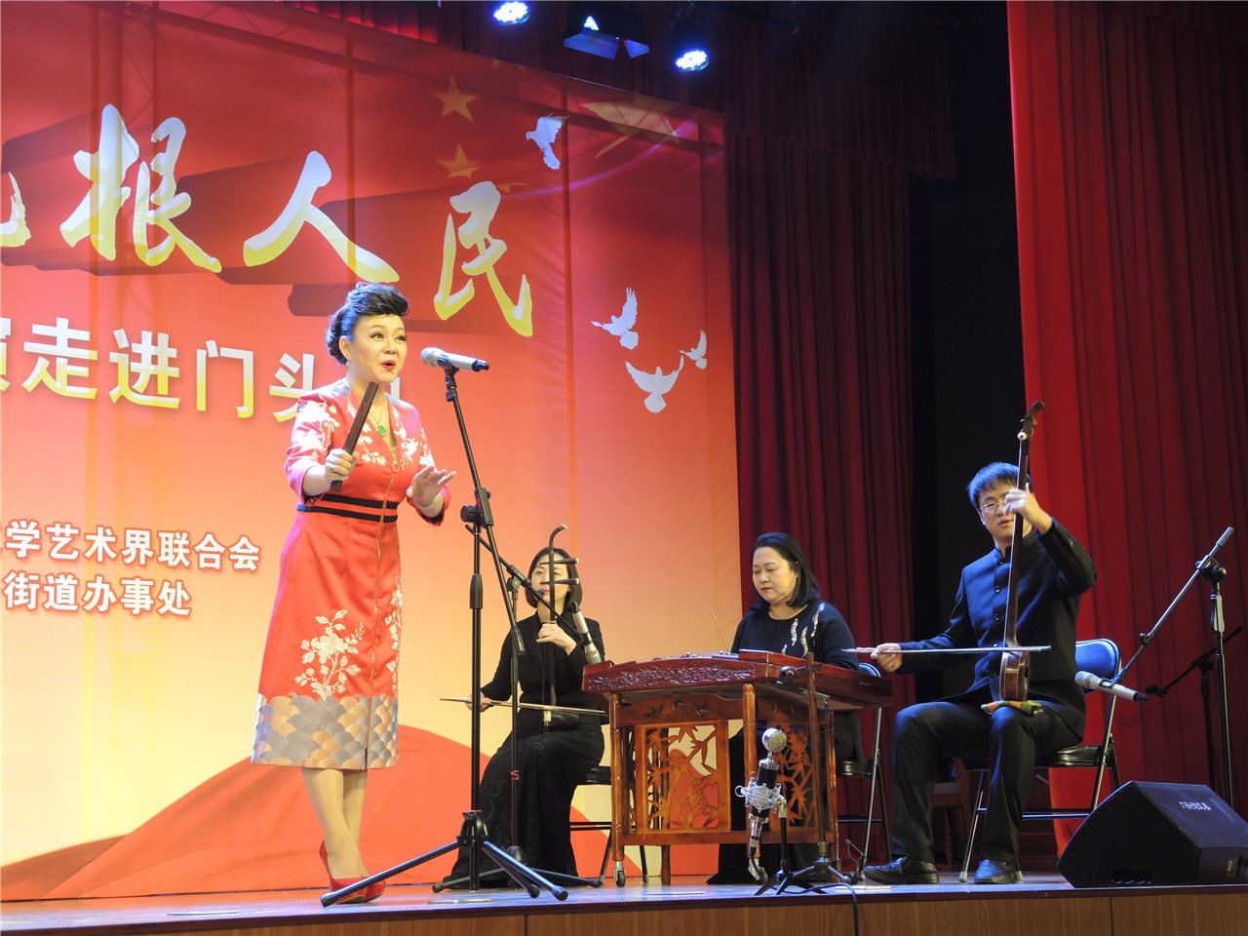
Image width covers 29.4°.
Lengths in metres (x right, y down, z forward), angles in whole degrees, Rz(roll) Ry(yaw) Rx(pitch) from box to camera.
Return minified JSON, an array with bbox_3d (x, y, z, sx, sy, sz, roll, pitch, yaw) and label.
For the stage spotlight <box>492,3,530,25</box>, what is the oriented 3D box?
[{"bbox_3d":[-0.525,-2.113,10.658,0.220,0.250,0.220,3,-35,-25],"label":"stage spotlight"}]

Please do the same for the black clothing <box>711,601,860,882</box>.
[{"bbox_3d":[0.551,0.989,8.657,0.540,1.000,0.660,-8,-11,34],"label":"black clothing"}]

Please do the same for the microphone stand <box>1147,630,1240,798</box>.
[{"bbox_3d":[2.374,1.135,9.774,0.550,0.970,0.550,-1,-9,-6],"label":"microphone stand"}]

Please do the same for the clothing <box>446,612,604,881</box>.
[{"bbox_3d":[-0.341,0.987,8.448,0.500,0.980,0.600,-6,-10,28],"label":"clothing"}]

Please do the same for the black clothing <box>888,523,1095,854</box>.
[{"bbox_3d":[1.152,0.665,7.450,0.620,1.100,0.640,-7,-10,35],"label":"black clothing"}]

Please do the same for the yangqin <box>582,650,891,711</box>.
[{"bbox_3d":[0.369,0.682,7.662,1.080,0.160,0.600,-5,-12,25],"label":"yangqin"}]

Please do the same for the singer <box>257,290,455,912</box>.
[{"bbox_3d":[-0.782,0.347,6.786,0.520,1.760,0.470,7,-12,-42],"label":"singer"}]

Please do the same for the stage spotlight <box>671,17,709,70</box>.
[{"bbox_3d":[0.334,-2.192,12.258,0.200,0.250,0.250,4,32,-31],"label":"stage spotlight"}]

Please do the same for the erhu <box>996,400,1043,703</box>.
[{"bbox_3d":[1.280,0.271,7.650,0.110,0.970,0.150,2,-9,20],"label":"erhu"}]

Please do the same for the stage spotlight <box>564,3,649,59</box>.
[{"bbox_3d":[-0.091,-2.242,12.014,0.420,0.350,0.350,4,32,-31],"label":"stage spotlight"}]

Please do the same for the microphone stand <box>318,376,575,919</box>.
[{"bbox_3d":[-0.490,0.449,6.557,0.620,1.490,0.620,-6,-10,28],"label":"microphone stand"}]

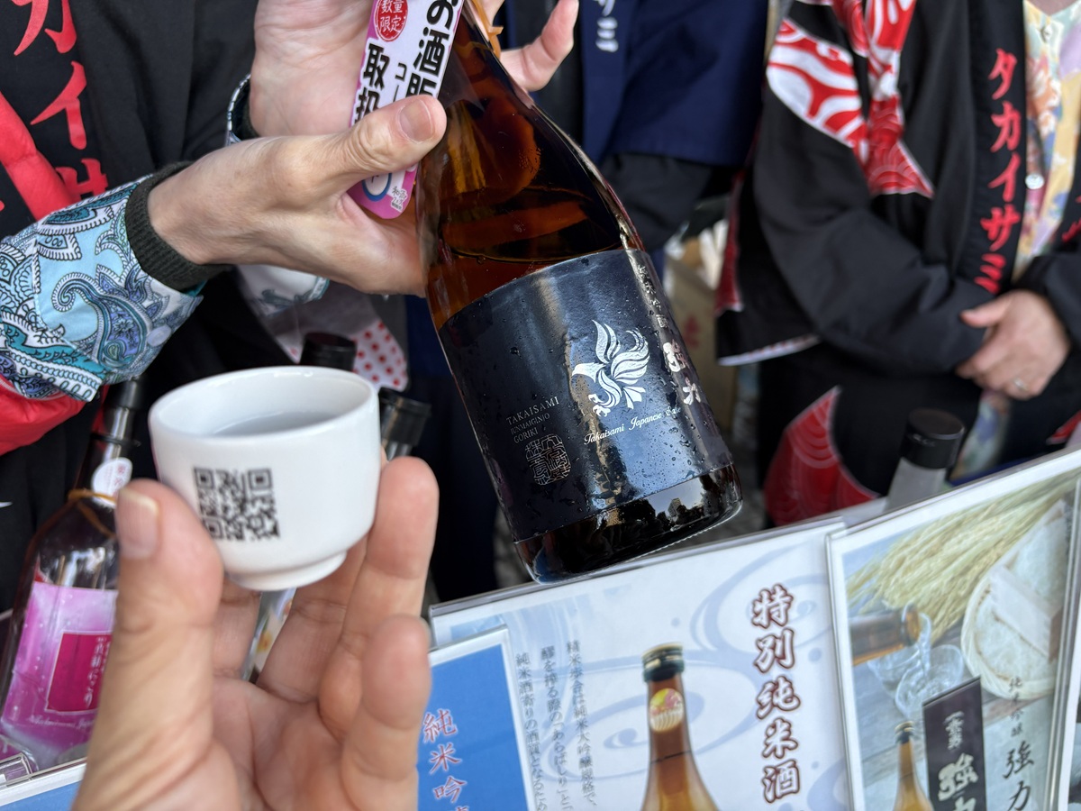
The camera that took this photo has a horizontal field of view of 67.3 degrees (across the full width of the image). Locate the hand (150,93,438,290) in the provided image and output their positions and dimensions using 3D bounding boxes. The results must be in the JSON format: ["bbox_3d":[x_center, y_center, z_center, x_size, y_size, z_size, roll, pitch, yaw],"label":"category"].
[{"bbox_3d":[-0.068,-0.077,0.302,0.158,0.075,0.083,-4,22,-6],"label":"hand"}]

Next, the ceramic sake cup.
[{"bbox_3d":[-0.068,0.019,0.209,0.054,0.045,0.054,0,21,0],"label":"ceramic sake cup"}]

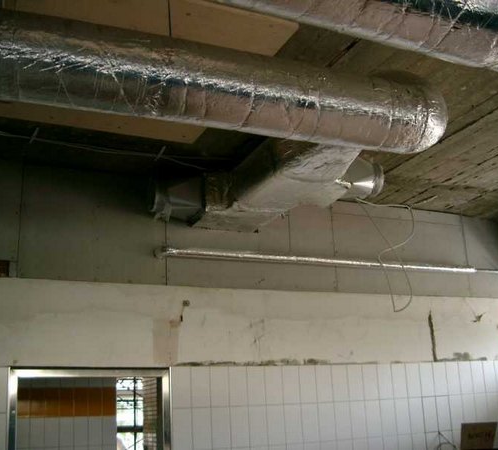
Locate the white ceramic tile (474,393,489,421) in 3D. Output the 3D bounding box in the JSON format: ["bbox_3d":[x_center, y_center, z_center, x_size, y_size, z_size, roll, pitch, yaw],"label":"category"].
[{"bbox_3d":[1.731,1.375,4.759,0.119,0.244,0.010,5,-18,-24],"label":"white ceramic tile"}]

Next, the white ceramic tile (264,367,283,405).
[{"bbox_3d":[0.162,1.040,4.169,0.125,0.249,0.012,5,-18,-24],"label":"white ceramic tile"}]

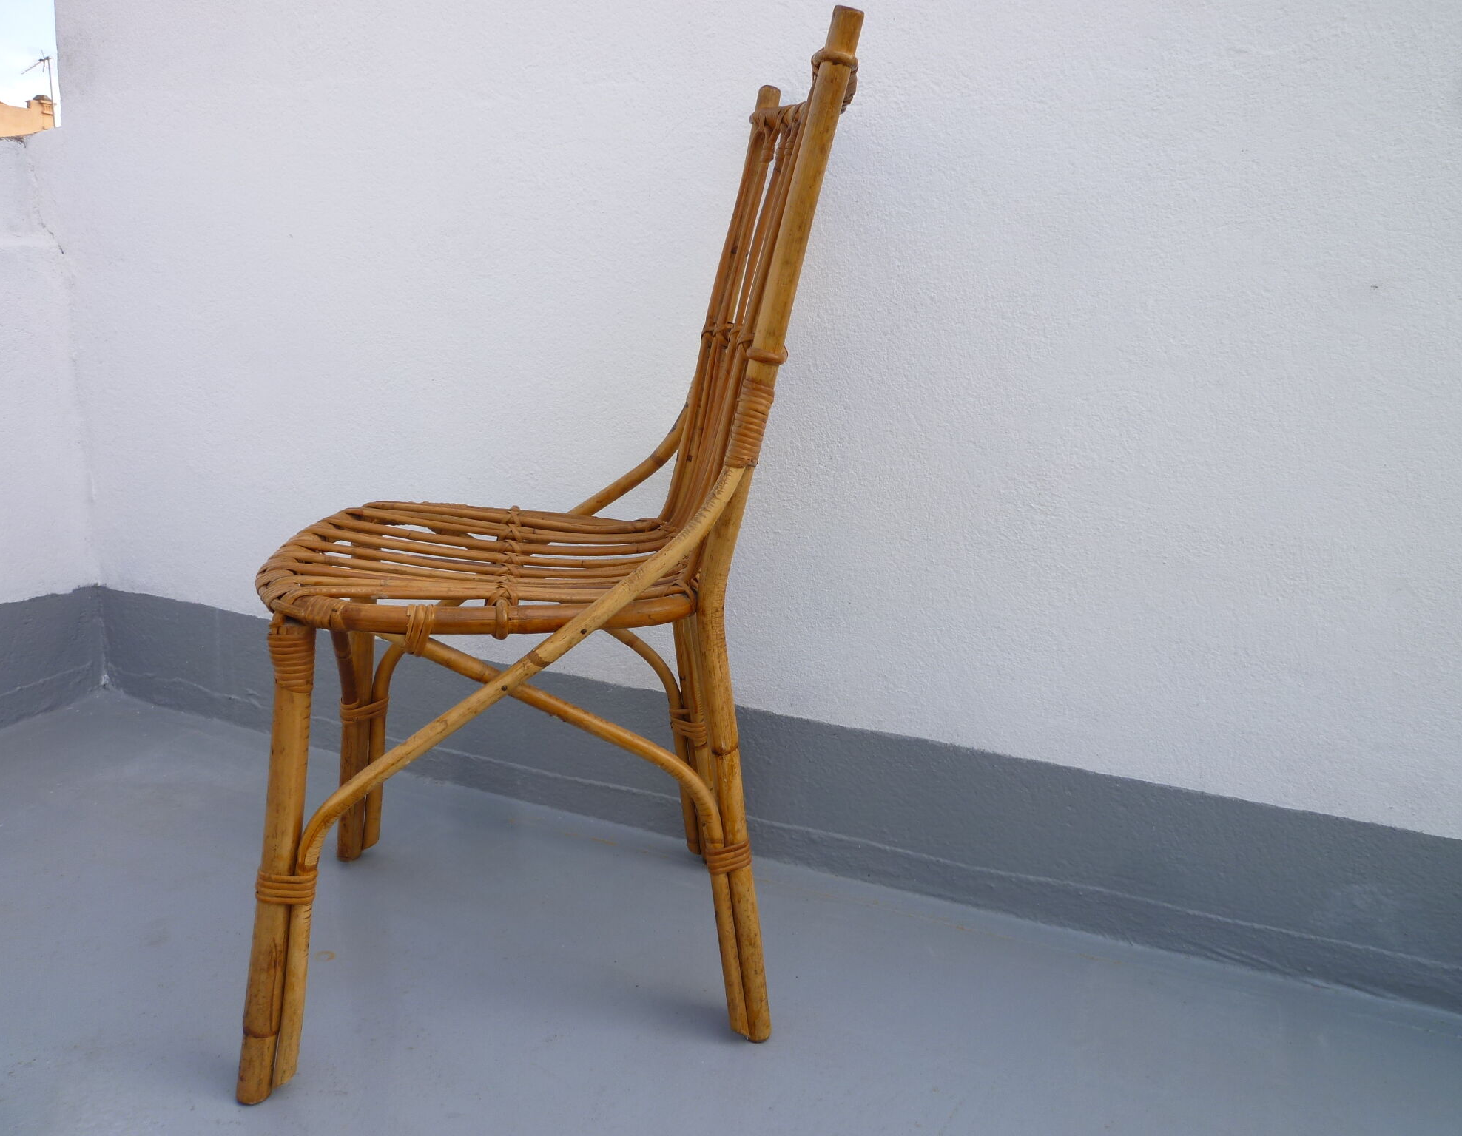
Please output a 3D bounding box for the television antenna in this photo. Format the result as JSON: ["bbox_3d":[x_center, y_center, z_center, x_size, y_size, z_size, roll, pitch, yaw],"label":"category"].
[{"bbox_3d":[-11.498,-8.134,18.184,1.350,0.880,0.400,12,17,34],"label":"television antenna"}]

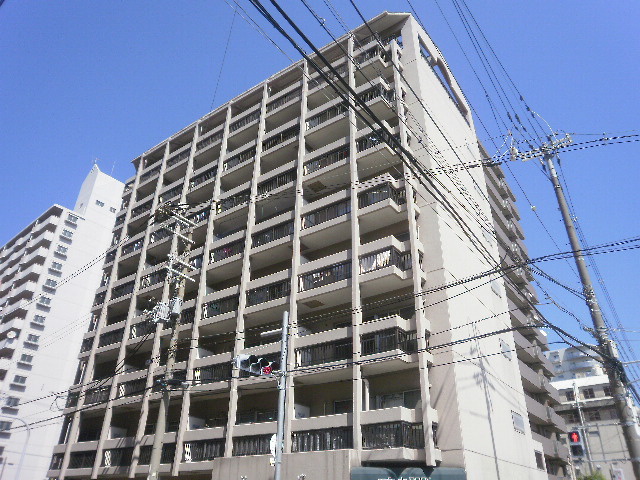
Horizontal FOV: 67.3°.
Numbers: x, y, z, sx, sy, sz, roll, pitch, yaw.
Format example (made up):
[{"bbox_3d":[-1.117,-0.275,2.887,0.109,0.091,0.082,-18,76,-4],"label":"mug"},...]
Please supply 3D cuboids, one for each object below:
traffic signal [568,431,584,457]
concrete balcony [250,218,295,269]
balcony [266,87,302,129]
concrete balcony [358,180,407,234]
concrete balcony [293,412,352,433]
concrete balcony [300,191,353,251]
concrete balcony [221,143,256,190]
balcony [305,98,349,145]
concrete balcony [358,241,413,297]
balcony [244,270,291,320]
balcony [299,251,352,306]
[{"bbox_3d":[8.514,6.780,15.938,0.180,0.790,0.360,27,-39,-36],"label":"traffic signal"},{"bbox_3d":[-1.700,-0.098,21.364,2.350,1.415,1.250,-19,-36,31],"label":"concrete balcony"},{"bbox_3d":[-1.549,-6.915,25.373,2.246,1.250,1.250,-19,-36,31],"label":"balcony"},{"bbox_3d":[2.533,-1.522,18.695,1.910,1.436,1.250,-19,-36,31],"label":"concrete balcony"},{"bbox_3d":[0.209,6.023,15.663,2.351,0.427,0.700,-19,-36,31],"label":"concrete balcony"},{"bbox_3d":[0.565,-0.790,19.894,2.450,1.424,1.250,-19,-36,31],"label":"concrete balcony"},{"bbox_3d":[-3.895,-3.997,25.561,2.324,1.370,1.250,-19,-36,31],"label":"concrete balcony"},{"bbox_3d":[0.664,-5.455,22.641,2.428,1.394,1.250,-19,-36,31],"label":"balcony"},{"bbox_3d":[2.472,0.902,17.276,1.907,1.476,1.250,-19,-36,31],"label":"concrete balcony"},{"bbox_3d":[-1.768,2.335,19.945,2.291,1.430,1.250,-19,-36,31],"label":"balcony"},{"bbox_3d":[0.499,1.571,18.517,2.397,1.460,1.250,-19,-36,31],"label":"balcony"}]

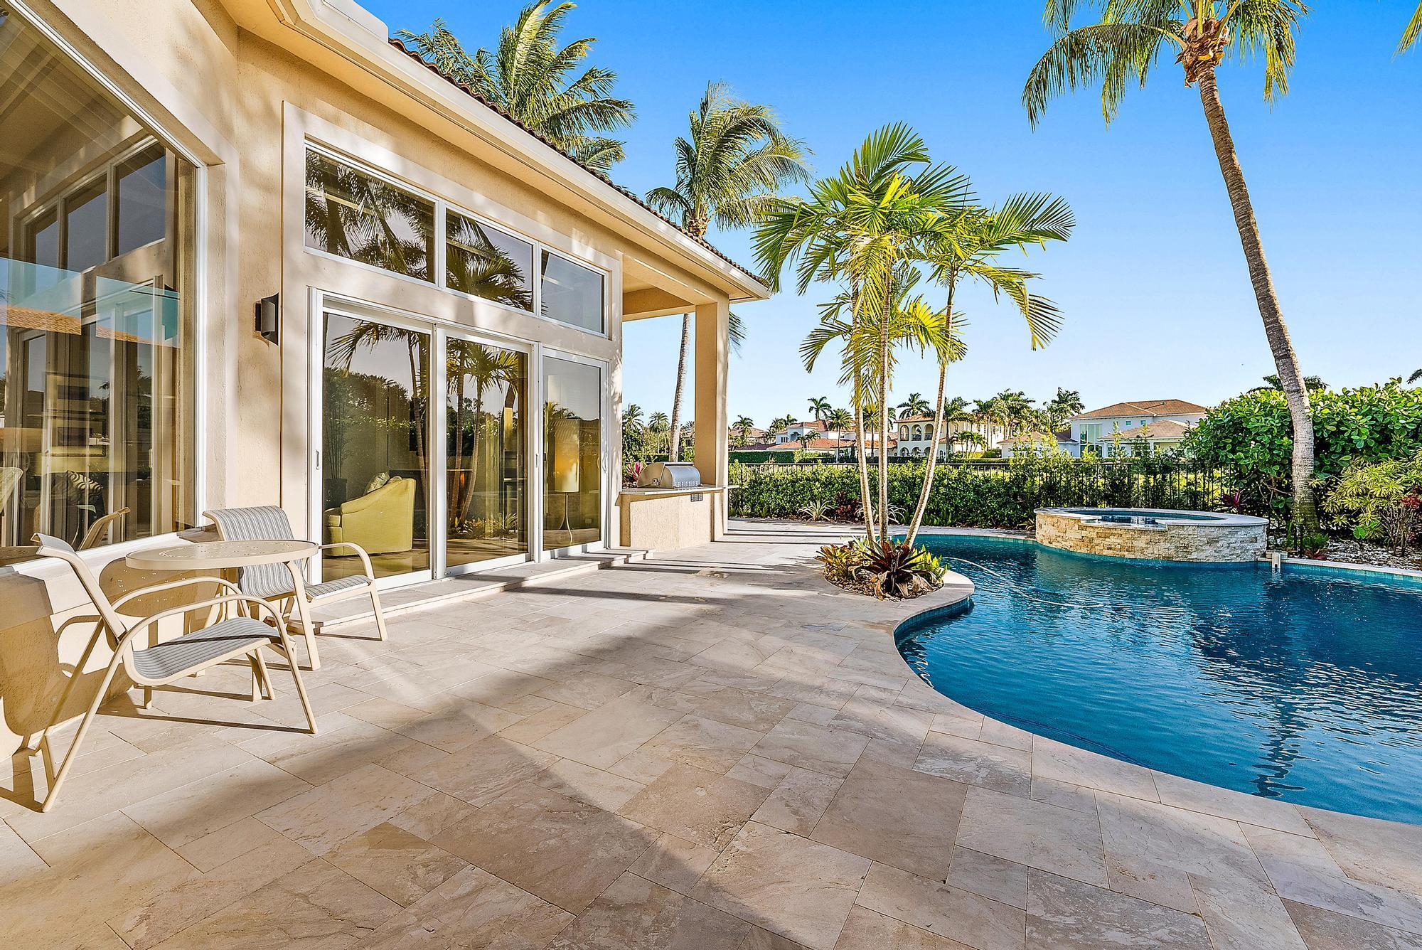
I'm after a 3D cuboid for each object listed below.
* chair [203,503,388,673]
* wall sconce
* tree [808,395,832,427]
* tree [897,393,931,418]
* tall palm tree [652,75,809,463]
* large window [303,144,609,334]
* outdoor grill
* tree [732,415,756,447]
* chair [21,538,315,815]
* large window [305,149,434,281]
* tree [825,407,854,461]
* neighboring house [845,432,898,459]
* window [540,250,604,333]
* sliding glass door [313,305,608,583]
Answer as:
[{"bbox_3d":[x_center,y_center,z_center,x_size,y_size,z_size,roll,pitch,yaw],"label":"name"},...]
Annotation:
[{"bbox_3d":[-2.601,0.653,3.418,0.780,0.860,0.630,0,1,14],"label":"chair"},{"bbox_3d":[-3.270,-1.152,4.082,0.110,0.350,0.125,1,1,32],"label":"wall sconce"},{"bbox_3d":[20.269,-8.170,103.000,4.400,12.600,4.400,0,1,0],"label":"tree"},{"bbox_3d":[37.953,-8.480,103.000,6.000,13.200,6.000,0,1,0],"label":"tree"},{"bbox_3d":[0.505,-4.964,15.439,4.500,11.800,4.500,0,1,0],"label":"tall palm tree"},{"bbox_3d":[-2.298,-2.229,5.857,0.100,0.851,3.482,1,1,32],"label":"large window"},{"bbox_3d":[-0.627,0.000,8.590,0.640,0.400,0.770,1,1,32],"label":"outdoor grill"},{"bbox_3d":[5.126,-4.533,84.950,3.600,9.200,3.600,0,1,0],"label":"tree"},{"bbox_3d":[-2.171,0.668,2.269,0.630,0.870,0.780,1,1,41],"label":"chair"},{"bbox_3d":[-2.893,-2.155,4.773,0.100,0.830,1.090,1,1,32],"label":"large window"},{"bbox_3d":[18.554,-5.703,80.000,4.000,7.900,4.000,0,1,0],"label":"tree"},{"bbox_3d":[24.954,-4.317,86.000,9.000,5.000,8.000,0,1,11],"label":"neighboring house"},{"bbox_3d":[-1.673,-2.249,6.860,0.100,0.857,1.118,1,1,32],"label":"window"},{"bbox_3d":[-2.249,-0.237,5.814,0.130,2.450,3.380,1,1,32],"label":"sliding glass door"}]

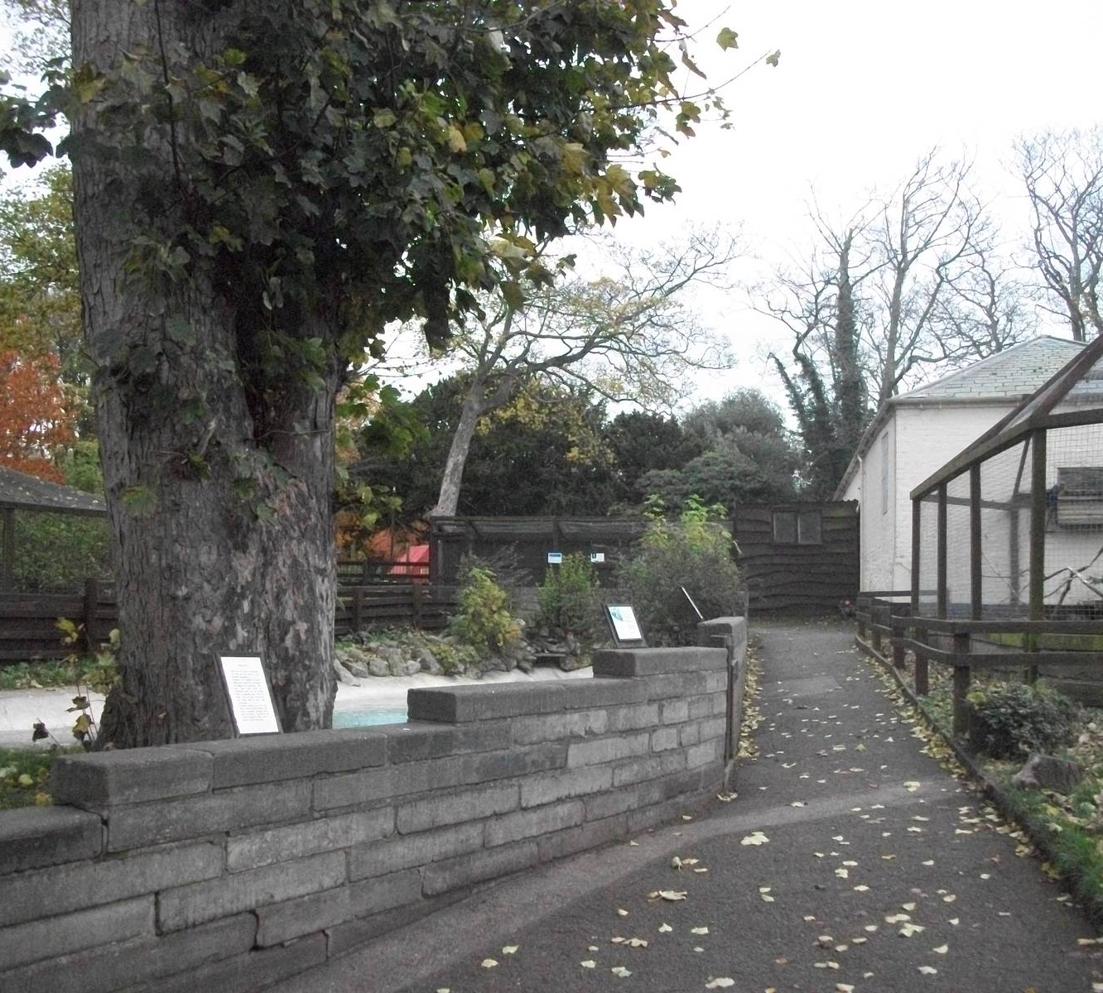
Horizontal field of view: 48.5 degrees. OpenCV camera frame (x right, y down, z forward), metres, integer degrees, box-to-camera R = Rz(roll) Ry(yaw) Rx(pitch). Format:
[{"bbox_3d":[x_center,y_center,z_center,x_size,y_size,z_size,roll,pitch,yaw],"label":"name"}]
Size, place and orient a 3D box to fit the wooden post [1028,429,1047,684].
[{"bbox_3d":[4.206,0.555,10.600,0.115,2.284,0.115,0,-4,9],"label":"wooden post"}]

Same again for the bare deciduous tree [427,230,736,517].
[{"bbox_3d":[0.735,-2.206,29.500,7.400,8.426,6.600,1,-4,1],"label":"bare deciduous tree"}]

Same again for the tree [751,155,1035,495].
[{"bbox_3d":[12.887,-4.918,46.000,10.200,16.094,9.000,0,-4,16],"label":"tree"}]

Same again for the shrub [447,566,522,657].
[{"bbox_3d":[-0.709,1.230,13.000,0.790,0.978,0.750,1,-4,-3],"label":"shrub"}]

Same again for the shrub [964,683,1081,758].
[{"bbox_3d":[3.153,1.500,8.200,0.750,0.527,0.650,-1,-5,21],"label":"shrub"}]

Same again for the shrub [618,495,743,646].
[{"bbox_3d":[1.315,0.808,12.500,1.270,1.648,1.200,1,-4,6],"label":"shrub"}]

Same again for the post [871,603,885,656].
[{"bbox_3d":[3.946,1.588,14.800,0.110,0.638,0.110,0,-4,9],"label":"post"}]

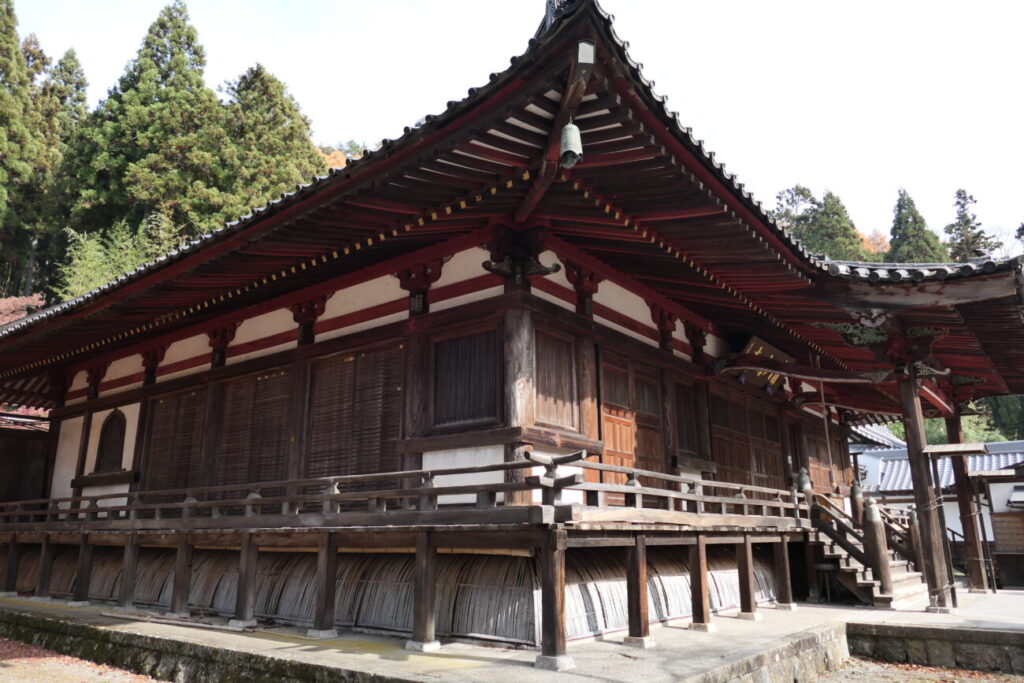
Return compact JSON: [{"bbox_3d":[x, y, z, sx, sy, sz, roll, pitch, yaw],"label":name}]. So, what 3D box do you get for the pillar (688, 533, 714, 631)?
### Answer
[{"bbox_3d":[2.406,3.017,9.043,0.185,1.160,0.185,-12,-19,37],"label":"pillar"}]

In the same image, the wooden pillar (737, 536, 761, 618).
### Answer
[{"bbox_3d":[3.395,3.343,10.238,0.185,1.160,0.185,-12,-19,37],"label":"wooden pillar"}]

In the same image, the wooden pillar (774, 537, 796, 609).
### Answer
[{"bbox_3d":[4.426,3.753,11.582,0.180,1.180,0.180,-12,-19,36],"label":"wooden pillar"}]

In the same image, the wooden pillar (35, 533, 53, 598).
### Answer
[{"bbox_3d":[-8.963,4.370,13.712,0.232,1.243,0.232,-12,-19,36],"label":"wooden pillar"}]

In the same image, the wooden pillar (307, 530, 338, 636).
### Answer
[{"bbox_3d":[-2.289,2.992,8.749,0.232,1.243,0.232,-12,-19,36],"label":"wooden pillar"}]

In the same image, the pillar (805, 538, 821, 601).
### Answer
[{"bbox_3d":[5.358,4.069,12.775,0.170,1.160,0.170,-12,-19,36],"label":"pillar"}]

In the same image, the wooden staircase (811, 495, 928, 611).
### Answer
[{"bbox_3d":[7.471,4.252,14.557,1.299,1.842,4.802,-12,-19,36],"label":"wooden staircase"}]

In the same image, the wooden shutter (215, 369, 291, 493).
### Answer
[{"bbox_3d":[-5.011,1.955,13.557,2.400,2.700,0.090,-12,-19,37],"label":"wooden shutter"}]

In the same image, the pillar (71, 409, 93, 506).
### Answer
[{"bbox_3d":[-10.451,3.074,17.240,0.280,2.750,0.280,-12,-19,36],"label":"pillar"}]

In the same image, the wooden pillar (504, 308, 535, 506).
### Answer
[{"bbox_3d":[0.084,0.968,9.727,0.370,3.000,0.370,0,-15,0],"label":"wooden pillar"}]

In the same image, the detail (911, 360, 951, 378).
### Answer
[{"bbox_3d":[7.390,0.494,12.537,0.588,0.271,0.181,-12,-19,36],"label":"detail"}]

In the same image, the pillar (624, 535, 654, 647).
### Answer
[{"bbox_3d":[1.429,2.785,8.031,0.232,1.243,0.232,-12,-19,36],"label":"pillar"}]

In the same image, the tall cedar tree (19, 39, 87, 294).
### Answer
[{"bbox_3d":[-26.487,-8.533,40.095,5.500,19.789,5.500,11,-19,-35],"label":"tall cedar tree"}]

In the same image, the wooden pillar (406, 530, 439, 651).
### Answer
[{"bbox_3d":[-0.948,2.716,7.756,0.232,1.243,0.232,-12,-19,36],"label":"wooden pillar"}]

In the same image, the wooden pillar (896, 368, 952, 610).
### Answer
[{"bbox_3d":[6.566,2.302,11.356,0.240,3.730,0.240,-12,-19,37],"label":"wooden pillar"}]

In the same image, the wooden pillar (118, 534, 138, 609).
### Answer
[{"bbox_3d":[-6.186,3.752,11.483,0.170,1.170,0.170,-12,-19,36],"label":"wooden pillar"}]

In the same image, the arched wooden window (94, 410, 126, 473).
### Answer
[{"bbox_3d":[-9.744,2.410,17.341,1.450,1.480,0.100,-12,-19,37],"label":"arched wooden window"}]

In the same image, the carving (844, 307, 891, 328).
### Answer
[{"bbox_3d":[5.995,-0.403,11.941,0.680,0.360,0.120,-12,-19,36],"label":"carving"}]

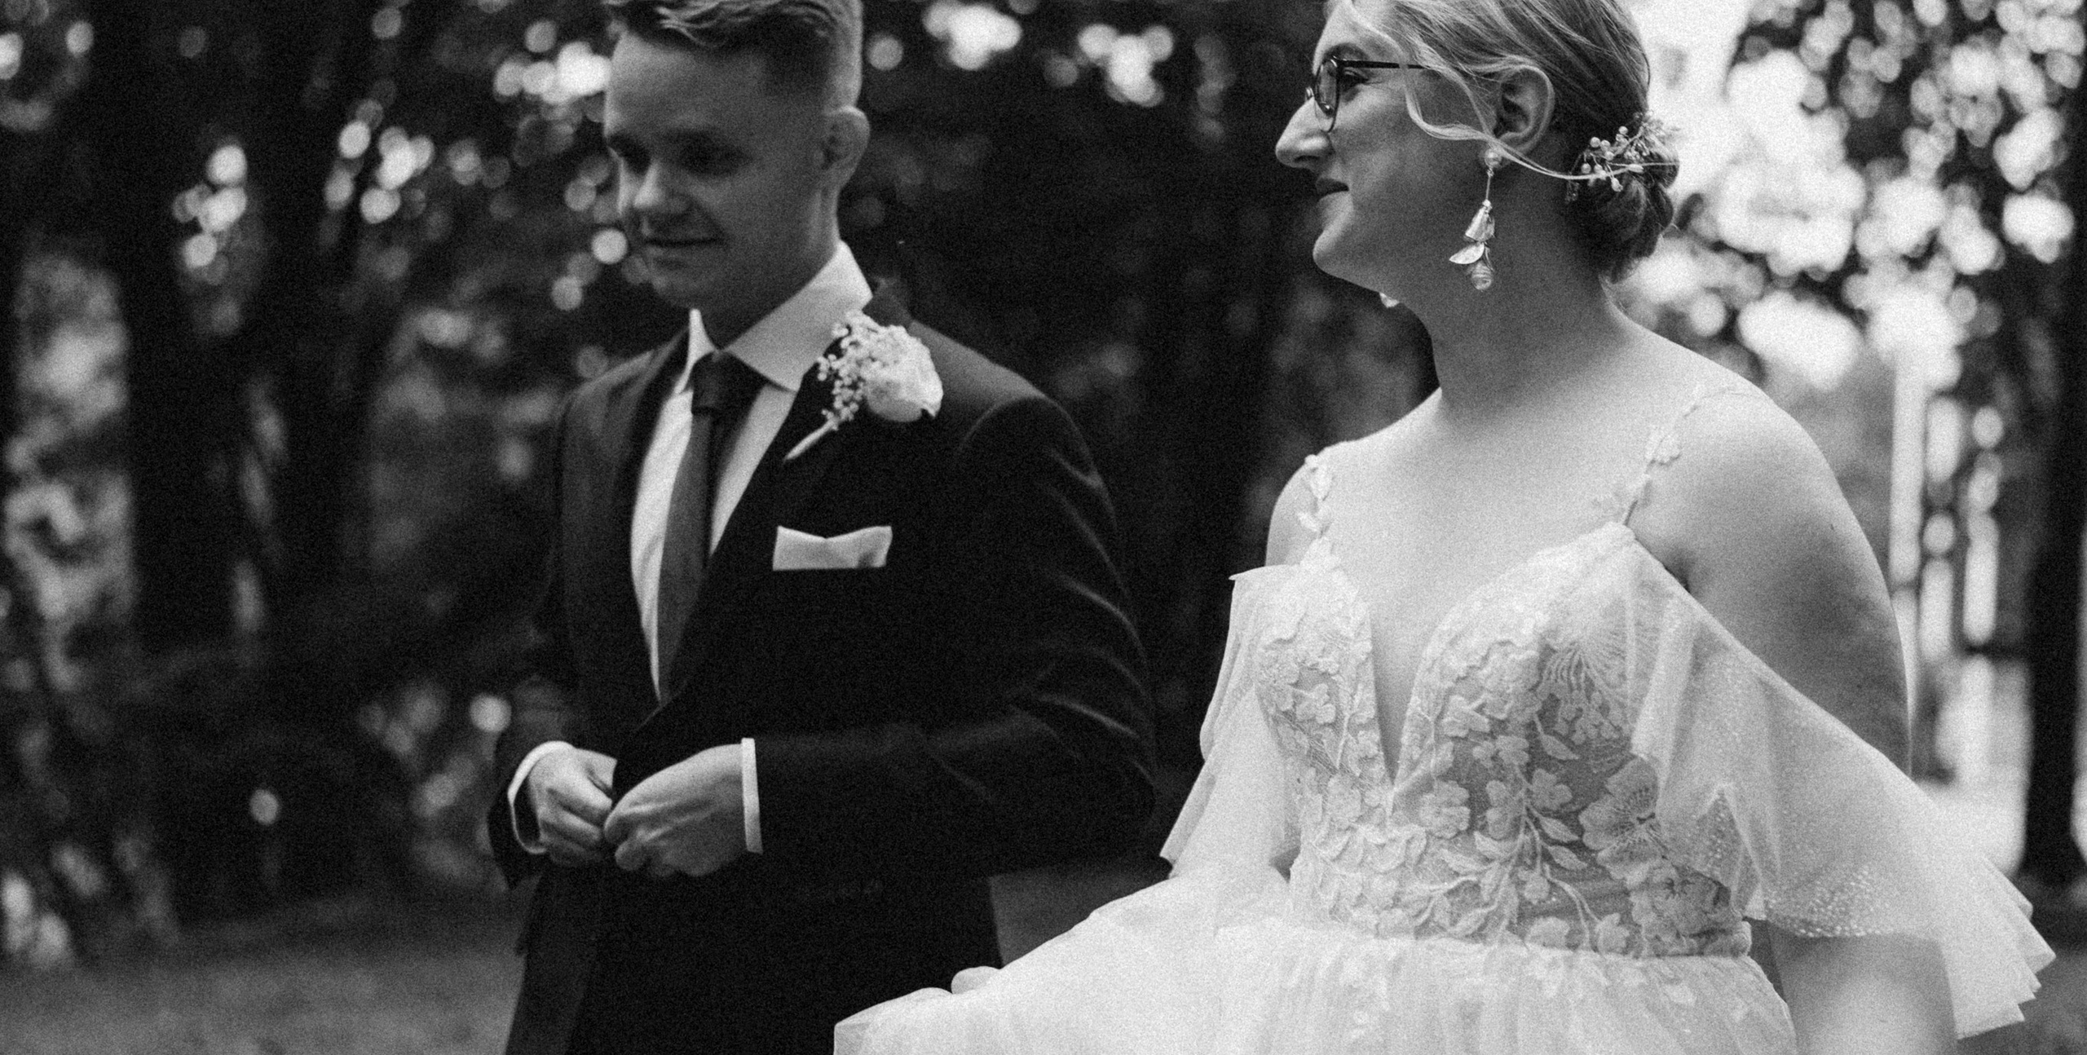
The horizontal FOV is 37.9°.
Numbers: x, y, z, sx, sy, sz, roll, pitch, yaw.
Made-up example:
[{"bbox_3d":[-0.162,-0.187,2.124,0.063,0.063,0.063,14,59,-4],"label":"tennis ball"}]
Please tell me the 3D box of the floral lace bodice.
[{"bbox_3d":[0.302,0.109,2.010,0.330,0.340,0.250,-1,-1,40],"label":"floral lace bodice"}]

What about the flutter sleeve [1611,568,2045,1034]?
[{"bbox_3d":[0.497,0.171,1.920,0.200,0.290,0.270,-1,-1,40],"label":"flutter sleeve"}]

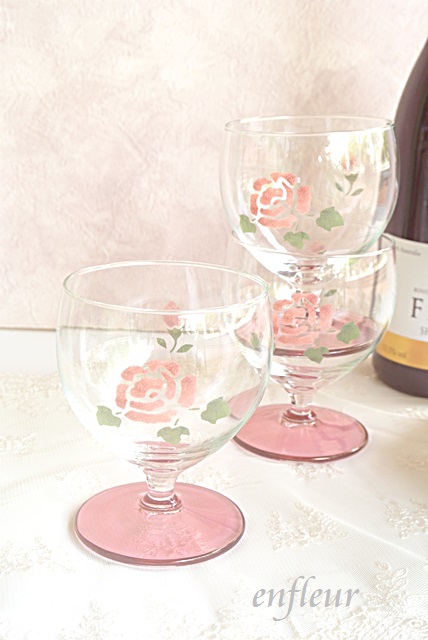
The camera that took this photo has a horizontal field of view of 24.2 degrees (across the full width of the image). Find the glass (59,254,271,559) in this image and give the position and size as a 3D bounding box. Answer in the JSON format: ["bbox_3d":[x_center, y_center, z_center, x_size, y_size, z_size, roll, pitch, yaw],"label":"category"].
[{"bbox_3d":[-0.021,0.037,0.417,0.088,0.106,0.088,2,17,0],"label":"glass"}]

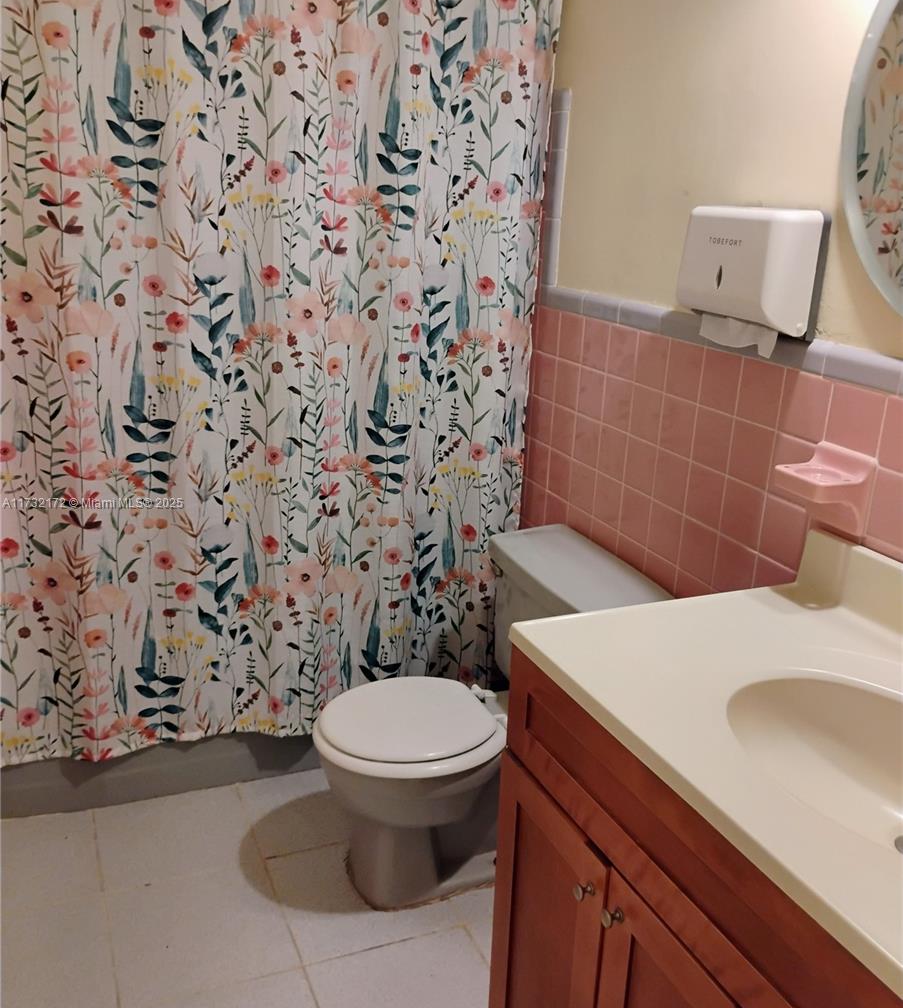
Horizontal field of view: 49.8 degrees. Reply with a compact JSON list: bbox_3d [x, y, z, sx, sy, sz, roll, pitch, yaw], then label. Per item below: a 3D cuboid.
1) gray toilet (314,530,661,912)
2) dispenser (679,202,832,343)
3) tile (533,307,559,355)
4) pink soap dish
[{"bbox_3d":[0.041,0.479,2.061,0.686,0.688,0.502,-5,19,-23],"label":"gray toilet"},{"bbox_3d":[0.496,-0.387,1.619,0.102,0.196,0.244,-5,19,-23],"label":"dispenser"},{"bbox_3d":[0.239,-0.419,2.364,0.010,0.108,0.111,-5,19,-23],"label":"tile"},{"bbox_3d":[0.574,-0.018,1.512,0.095,0.120,0.118,-5,19,-23],"label":"pink soap dish"}]

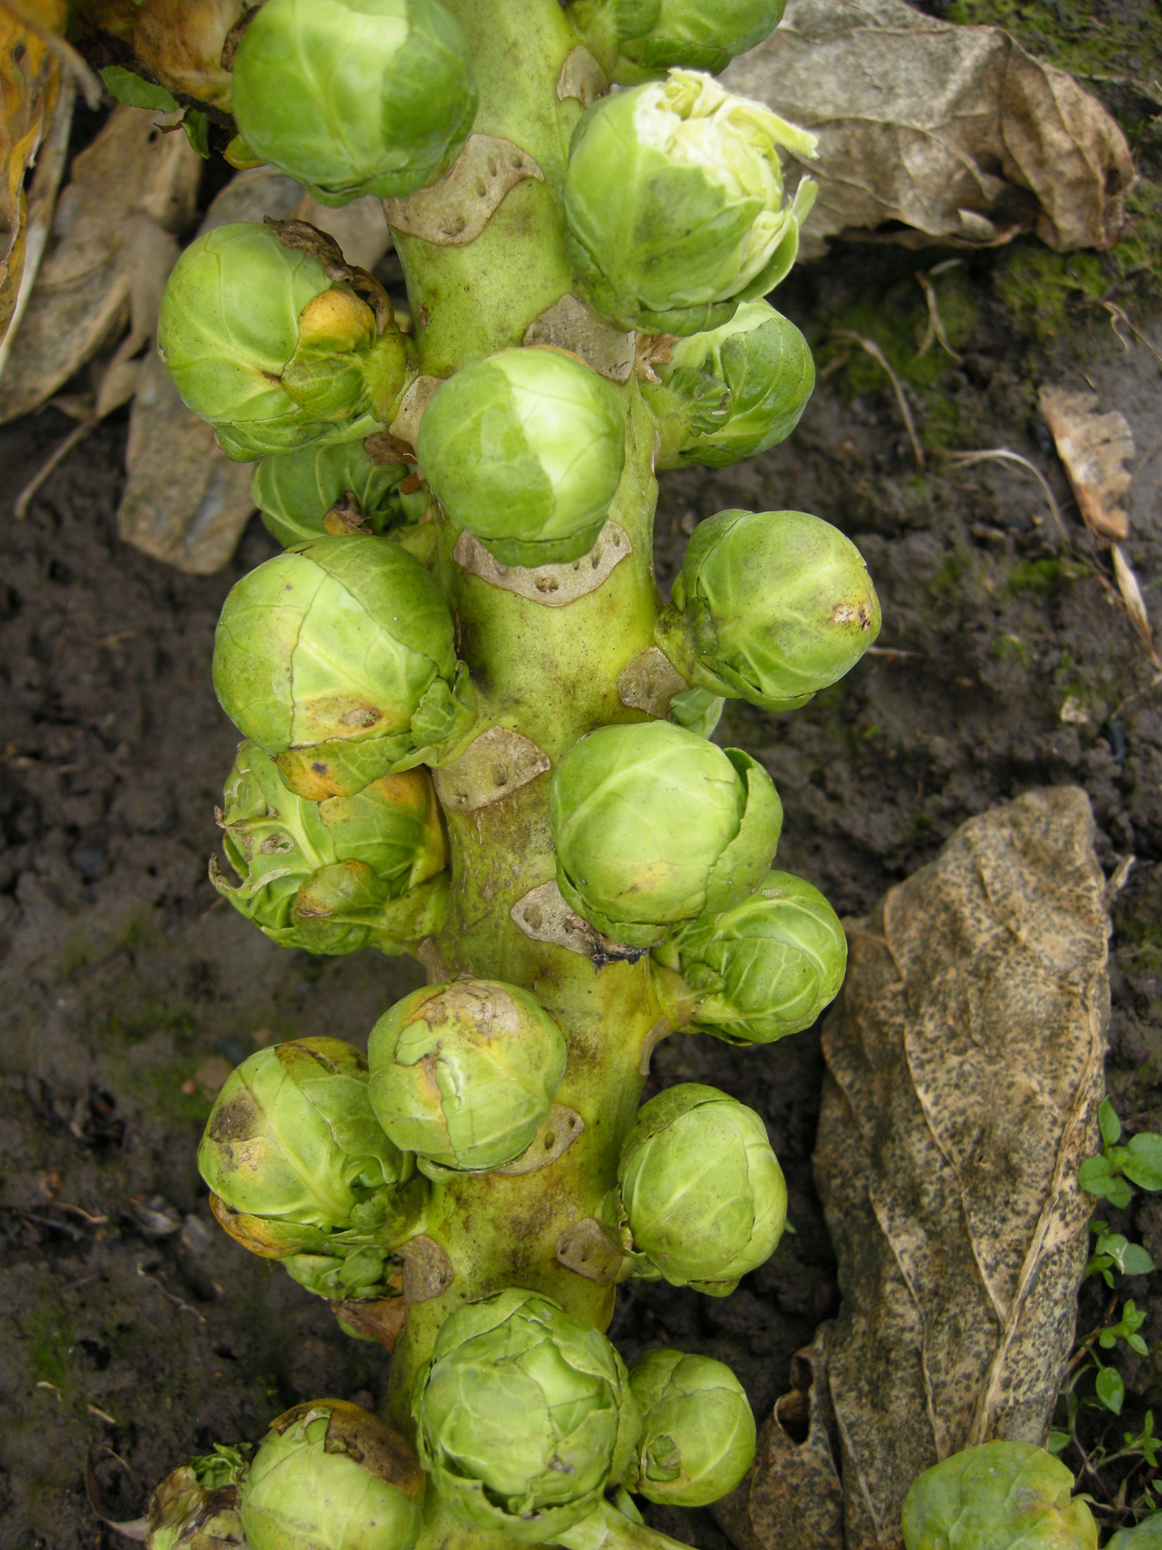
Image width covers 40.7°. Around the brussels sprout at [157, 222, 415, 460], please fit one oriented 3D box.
[{"bbox_3d":[-0.053,-0.079,0.285,0.046,0.042,0.042,-6,44,-6],"label":"brussels sprout"}]

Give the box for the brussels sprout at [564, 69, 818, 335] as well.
[{"bbox_3d":[0.016,-0.083,0.226,0.037,0.038,0.037,0,45,0],"label":"brussels sprout"}]

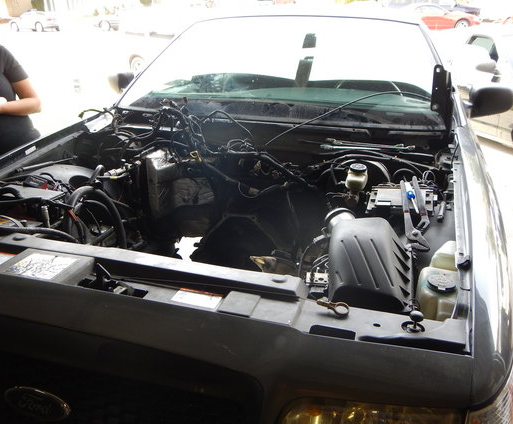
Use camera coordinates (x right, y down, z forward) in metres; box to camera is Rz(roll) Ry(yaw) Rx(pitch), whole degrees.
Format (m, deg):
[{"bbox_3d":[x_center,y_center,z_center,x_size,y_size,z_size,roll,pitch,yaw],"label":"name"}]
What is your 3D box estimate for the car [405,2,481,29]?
[{"bbox_3d":[9.180,-10.150,24.000,4.650,1.370,1.850,3,24,8],"label":"car"}]

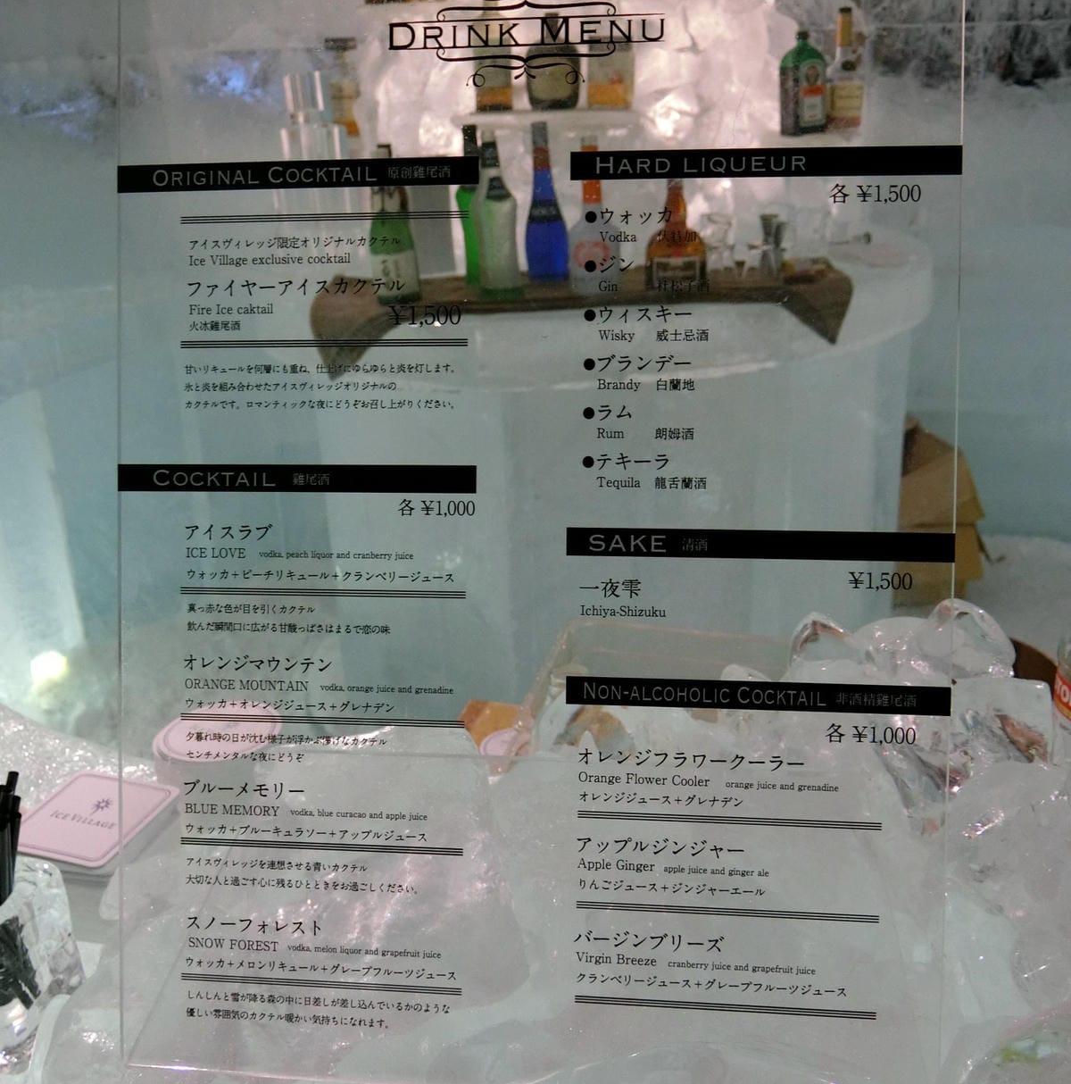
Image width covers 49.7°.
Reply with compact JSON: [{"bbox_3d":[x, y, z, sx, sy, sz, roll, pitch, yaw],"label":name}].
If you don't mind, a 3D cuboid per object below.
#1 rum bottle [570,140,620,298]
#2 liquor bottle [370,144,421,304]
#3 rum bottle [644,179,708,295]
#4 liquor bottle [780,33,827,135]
[{"bbox_3d":[0.106,-0.601,2.135,0.095,0.276,0.095,0,23,8],"label":"rum bottle"},{"bbox_3d":[-0.263,-0.581,2.114,0.082,0.277,0.082,-1,23,6],"label":"liquor bottle"},{"bbox_3d":[0.260,-0.577,2.127,0.107,0.219,0.107,0,23,7],"label":"rum bottle"},{"bbox_3d":[0.656,-1.119,2.821,0.093,0.236,0.066,-14,25,-25],"label":"liquor bottle"}]

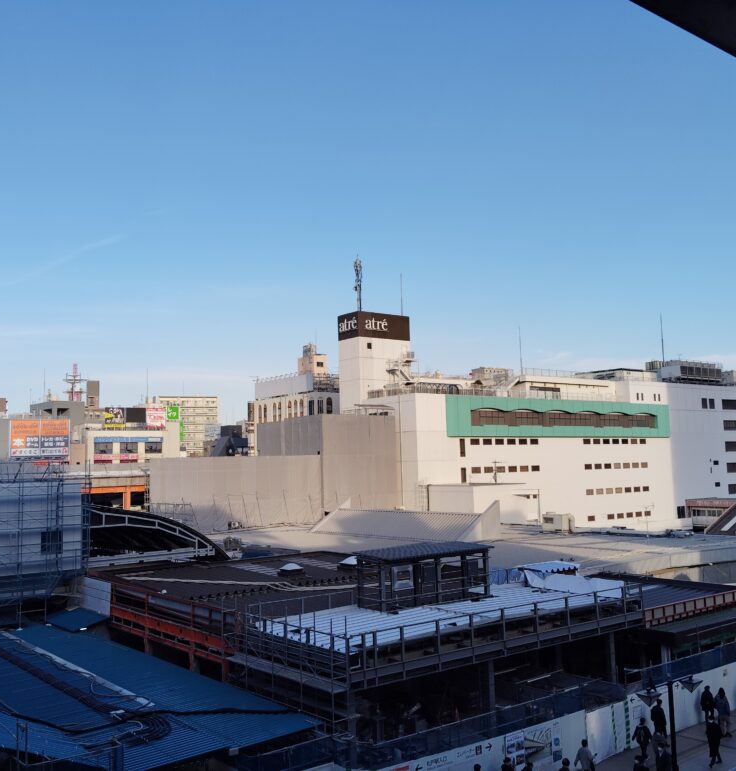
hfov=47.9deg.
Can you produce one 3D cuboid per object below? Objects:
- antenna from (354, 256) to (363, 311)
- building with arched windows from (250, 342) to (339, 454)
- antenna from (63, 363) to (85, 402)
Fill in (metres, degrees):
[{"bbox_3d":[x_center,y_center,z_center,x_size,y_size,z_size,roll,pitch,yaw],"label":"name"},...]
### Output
[{"bbox_3d":[-1.414,-15.448,127.500,1.200,8.800,1.200,-2,-6,0],"label":"antenna"},{"bbox_3d":[-9.151,12.363,140.892,14.000,38.200,17.500,3,-7,-39],"label":"building with arched windows"},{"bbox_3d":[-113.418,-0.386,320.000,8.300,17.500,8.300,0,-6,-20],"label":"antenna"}]

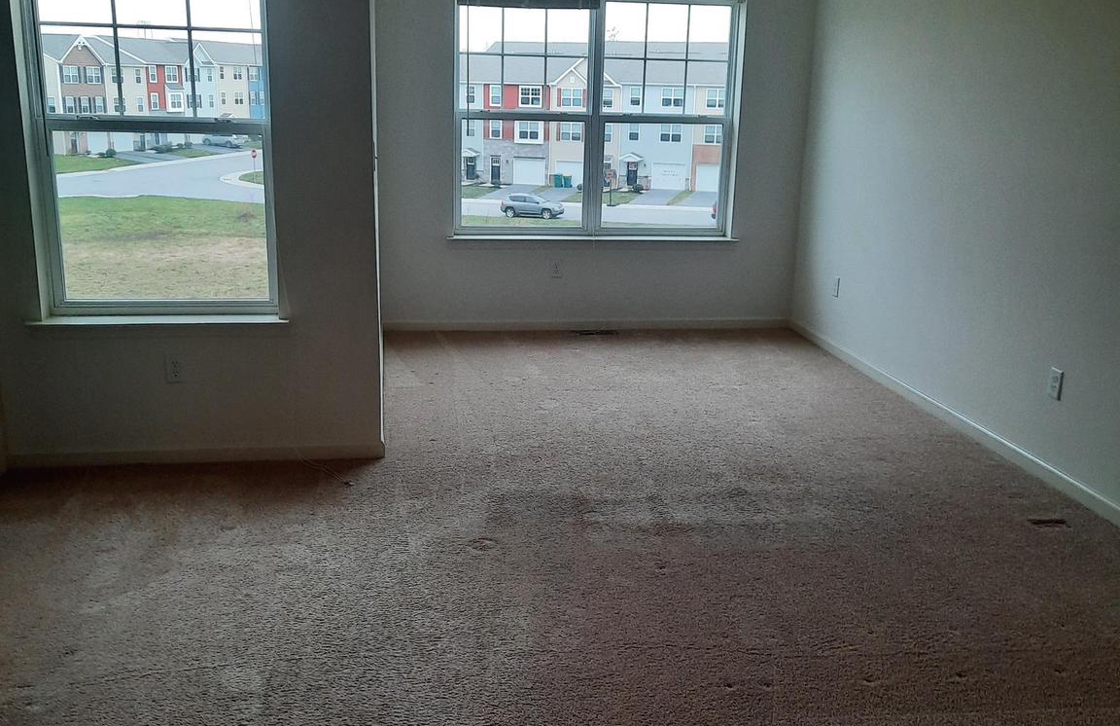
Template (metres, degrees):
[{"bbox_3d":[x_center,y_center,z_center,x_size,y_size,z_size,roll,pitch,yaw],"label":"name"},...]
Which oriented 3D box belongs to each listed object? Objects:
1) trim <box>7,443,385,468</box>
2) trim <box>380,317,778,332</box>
[{"bbox_3d":[-1.457,0.381,4.368,1.479,0.070,0.015,-1,15,-9],"label":"trim"},{"bbox_3d":[0.217,-0.244,6.964,2.689,0.070,0.015,-1,15,-9],"label":"trim"}]

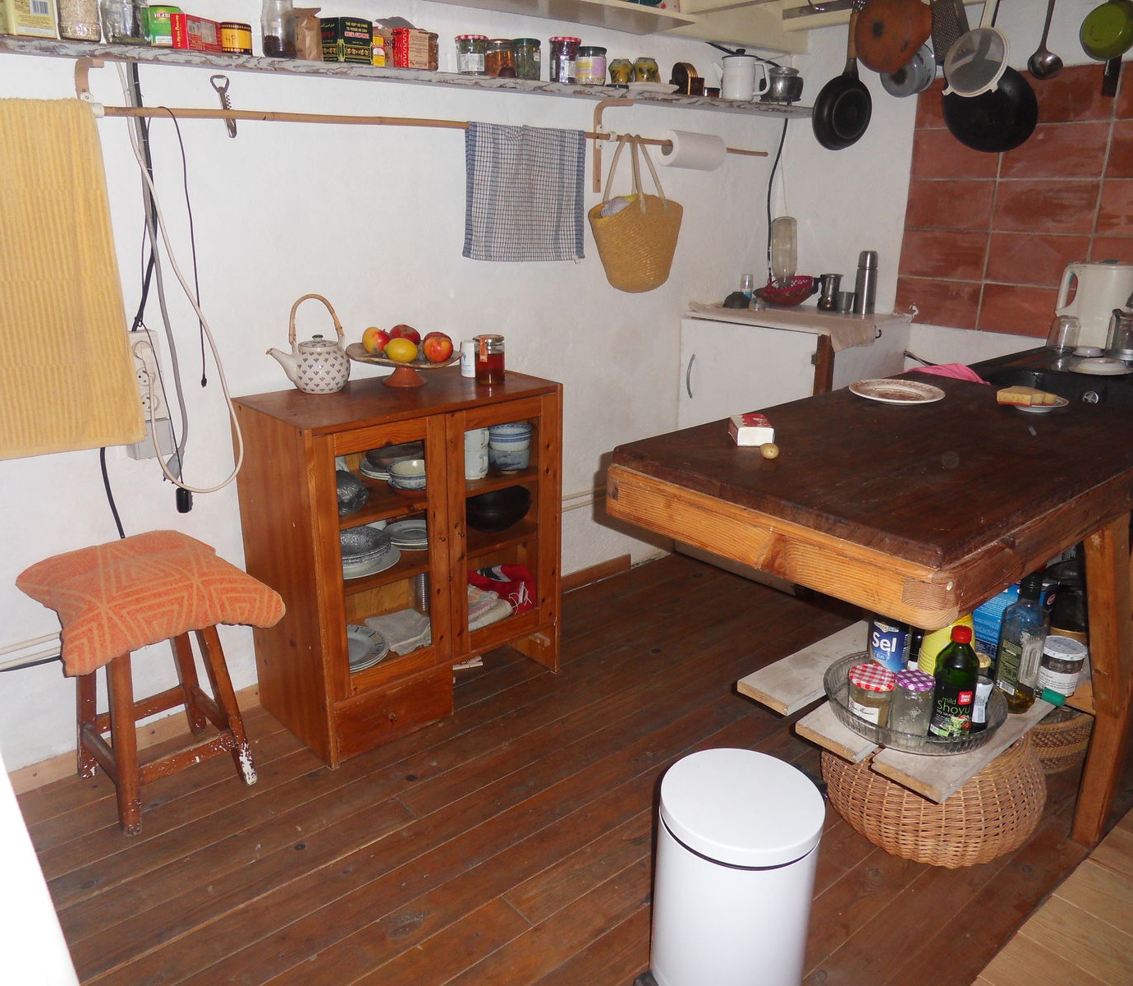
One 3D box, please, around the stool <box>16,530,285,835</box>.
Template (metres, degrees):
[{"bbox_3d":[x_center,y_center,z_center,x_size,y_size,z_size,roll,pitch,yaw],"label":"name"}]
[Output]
[{"bbox_3d":[-0.912,0.413,2.031,0.400,0.554,0.370,-15,24,-40],"label":"stool"}]

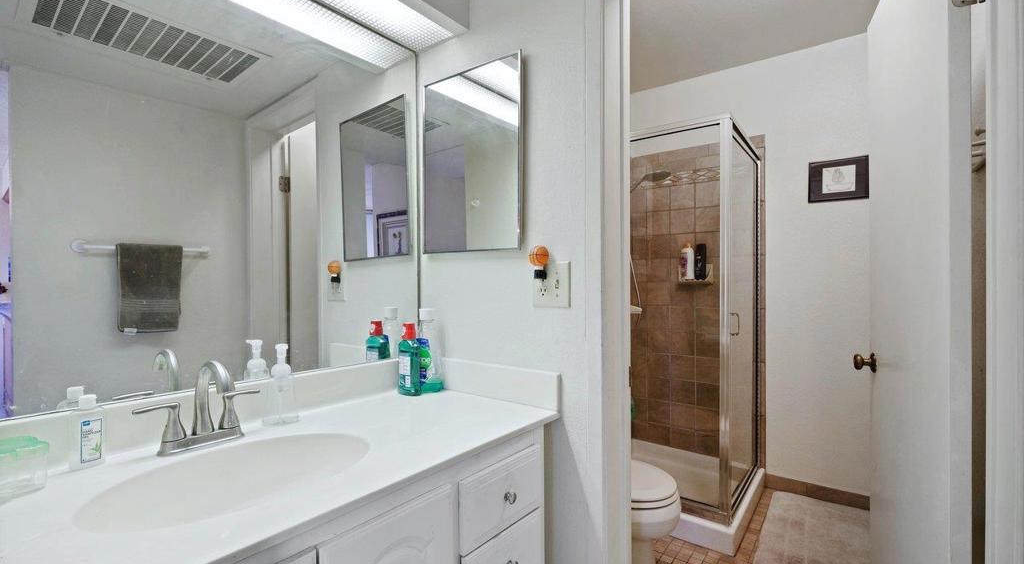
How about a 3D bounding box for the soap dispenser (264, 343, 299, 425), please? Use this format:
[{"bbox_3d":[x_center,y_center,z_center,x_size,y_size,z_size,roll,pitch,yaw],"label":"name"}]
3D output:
[{"bbox_3d":[-0.570,0.249,1.053,0.074,0.192,0.056,1,-1,-31],"label":"soap dispenser"}]

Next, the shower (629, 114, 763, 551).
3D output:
[{"bbox_3d":[0.902,0.224,2.416,0.810,1.940,0.800,0,-1,39],"label":"shower"}]

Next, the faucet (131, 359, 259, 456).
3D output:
[{"bbox_3d":[-0.619,0.252,0.876,0.165,0.182,0.224,0,-1,39],"label":"faucet"}]

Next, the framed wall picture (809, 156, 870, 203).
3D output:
[{"bbox_3d":[1.728,-0.549,2.258,0.267,0.221,0.020,0,-1,39],"label":"framed wall picture"}]

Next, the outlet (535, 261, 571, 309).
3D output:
[{"bbox_3d":[0.111,0.008,1.169,0.121,0.122,0.011,0,-1,39],"label":"outlet"}]

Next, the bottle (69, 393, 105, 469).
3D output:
[{"bbox_3d":[-0.794,0.276,0.798,0.034,0.131,0.049,0,-1,39],"label":"bottle"}]

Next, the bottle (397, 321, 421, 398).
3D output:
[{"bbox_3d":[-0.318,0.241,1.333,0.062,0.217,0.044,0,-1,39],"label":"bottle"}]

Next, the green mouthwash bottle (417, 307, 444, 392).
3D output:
[{"bbox_3d":[-0.267,0.217,1.379,0.085,0.264,0.062,0,-1,36],"label":"green mouthwash bottle"}]

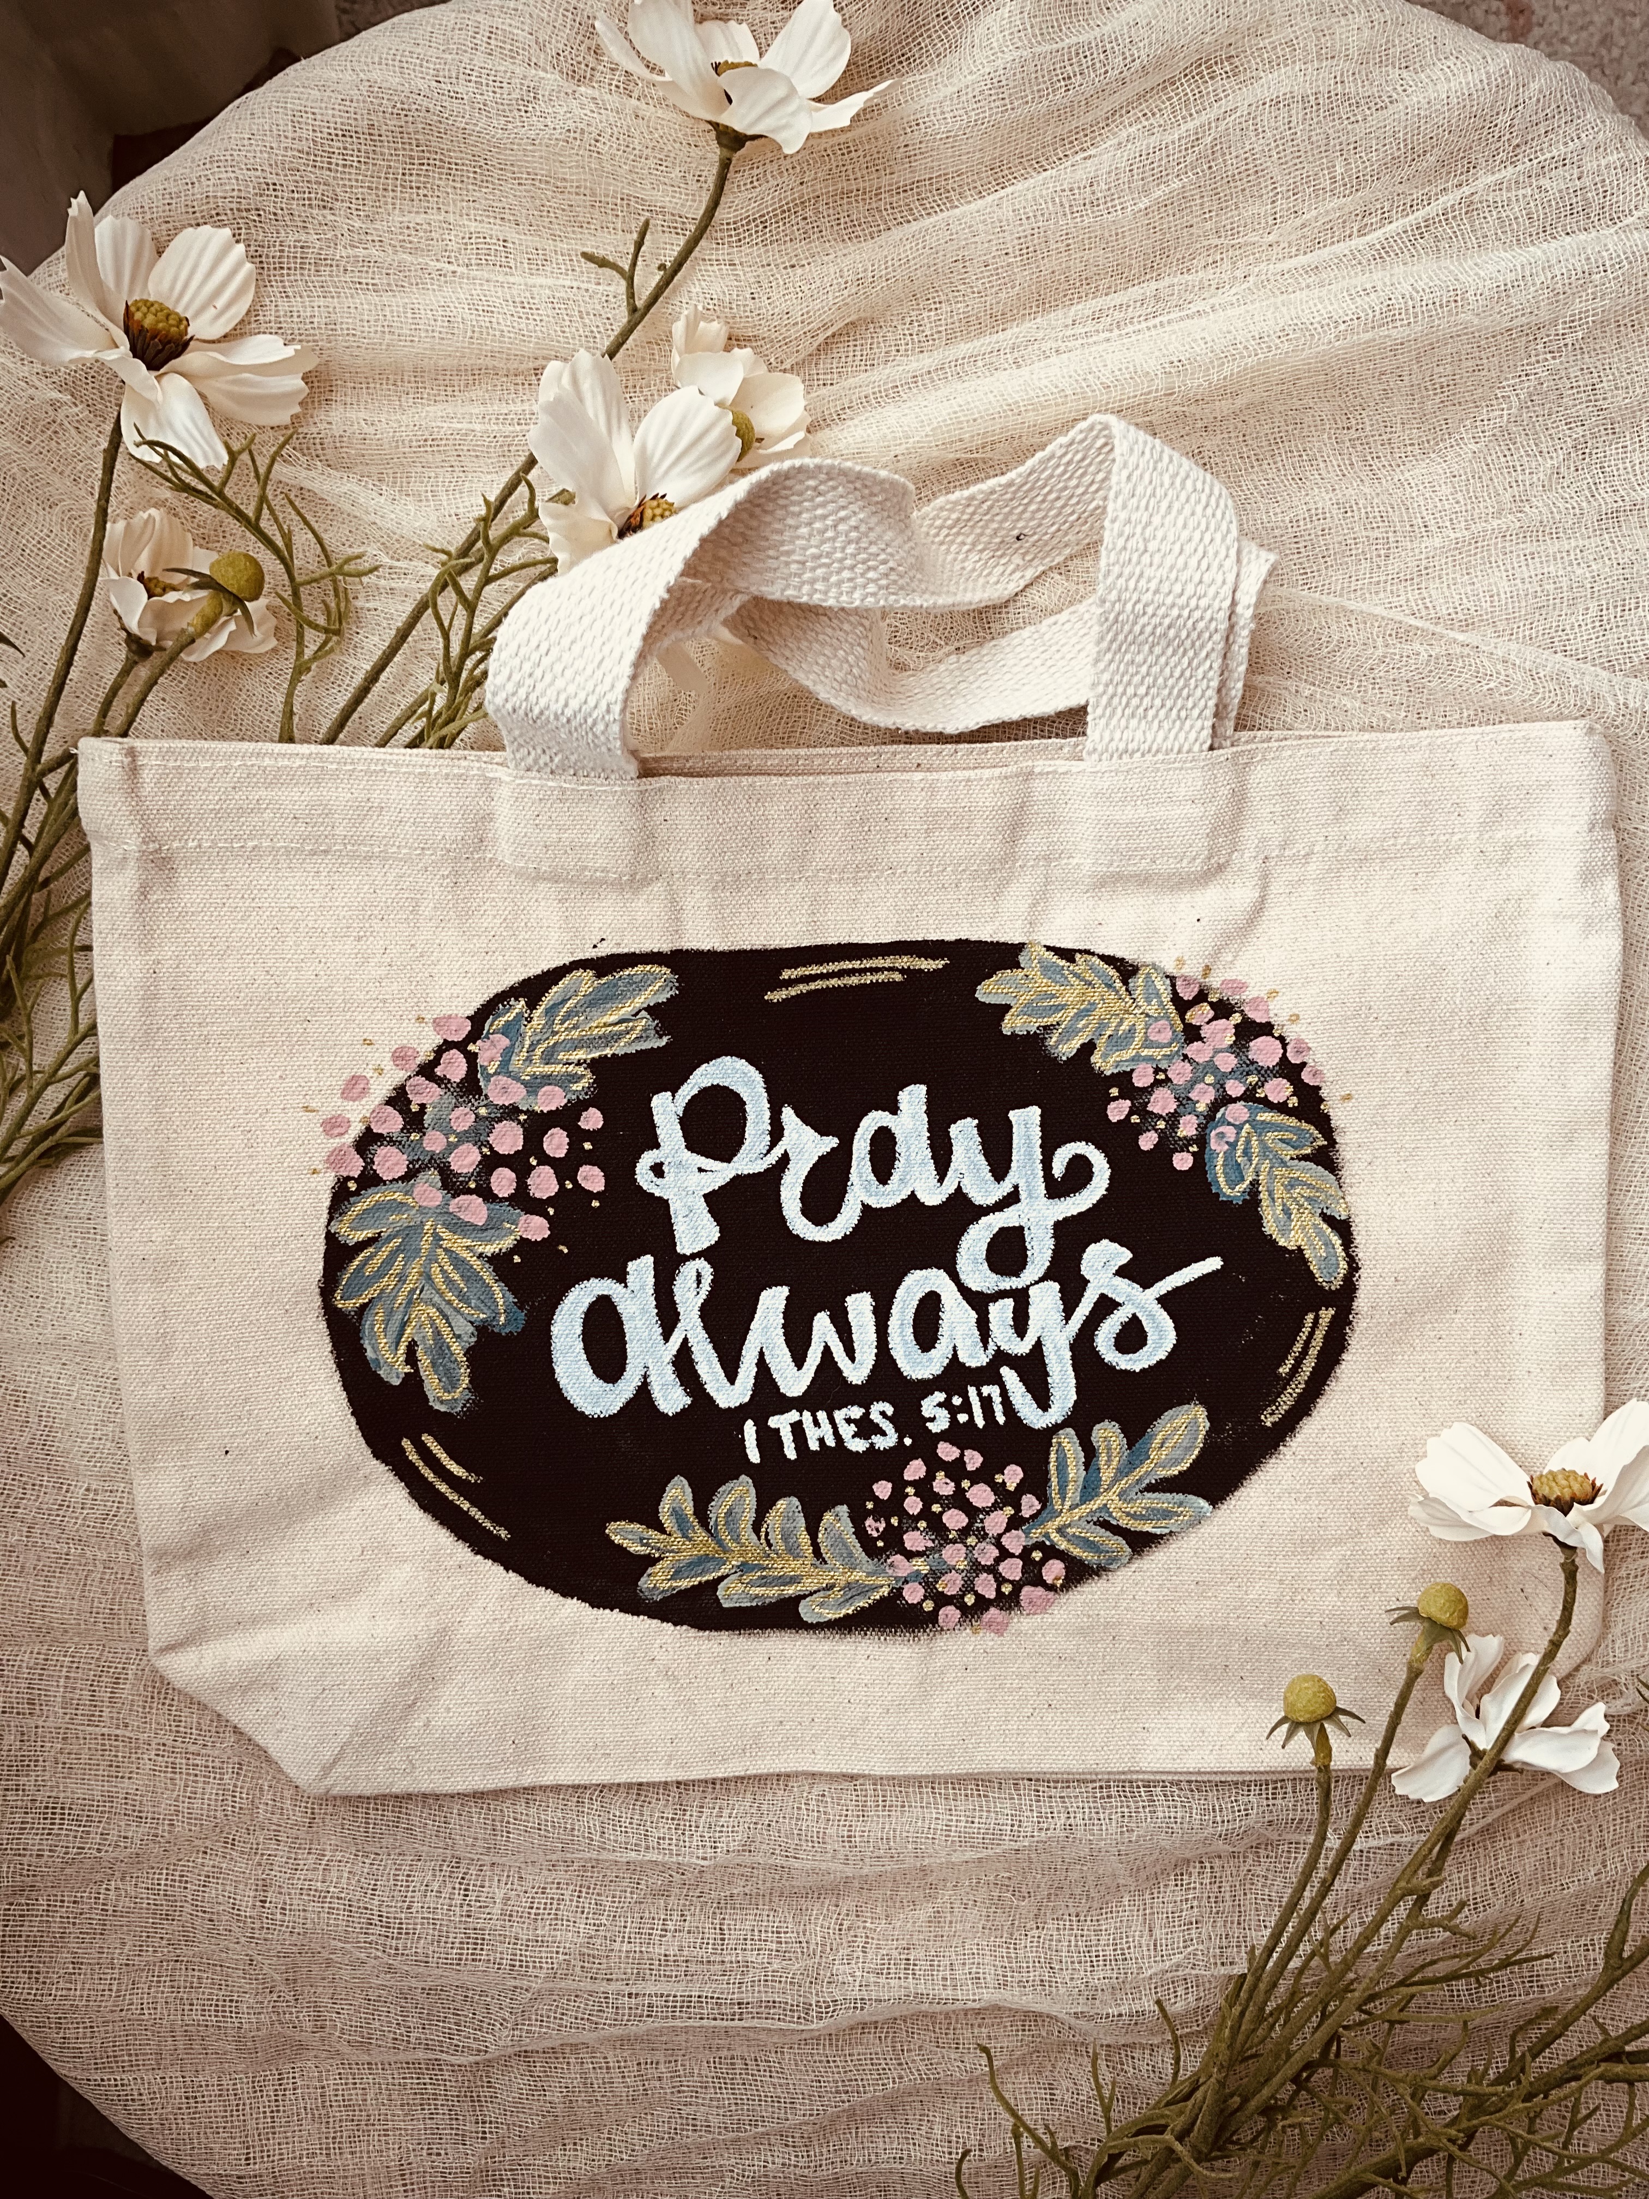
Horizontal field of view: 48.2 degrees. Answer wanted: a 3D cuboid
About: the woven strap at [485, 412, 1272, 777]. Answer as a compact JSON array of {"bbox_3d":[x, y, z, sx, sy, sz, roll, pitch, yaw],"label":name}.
[{"bbox_3d":[0.011,-0.101,0.369,0.158,0.047,0.073,0,90,0],"label":"woven strap"}]

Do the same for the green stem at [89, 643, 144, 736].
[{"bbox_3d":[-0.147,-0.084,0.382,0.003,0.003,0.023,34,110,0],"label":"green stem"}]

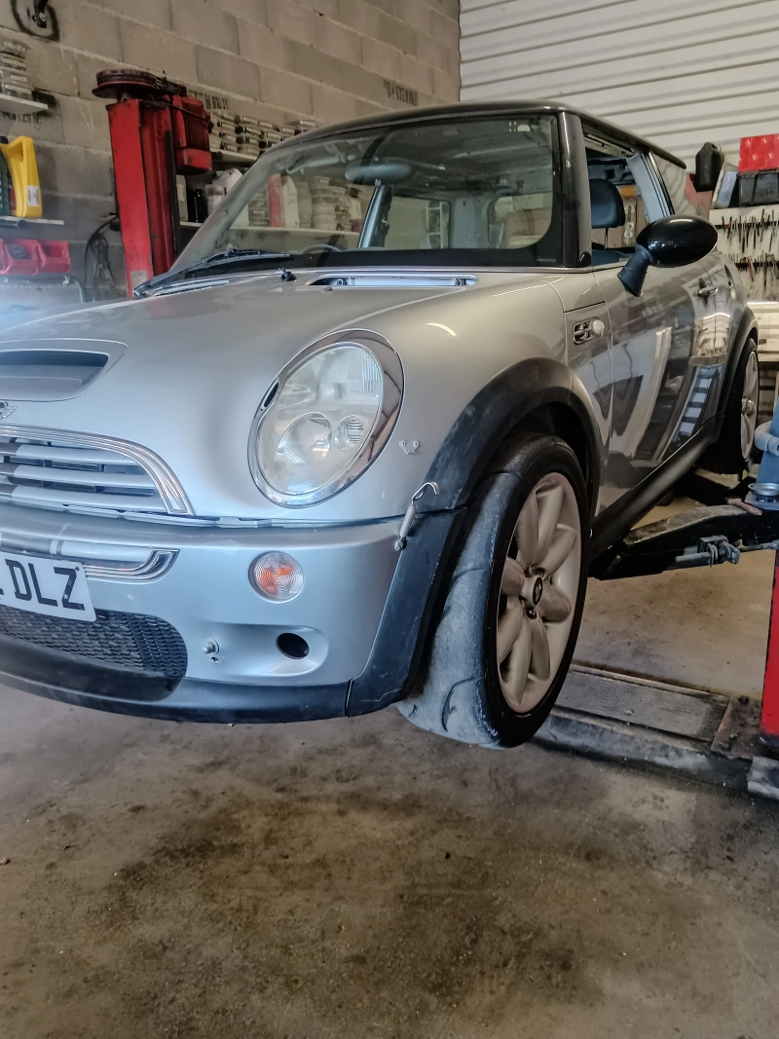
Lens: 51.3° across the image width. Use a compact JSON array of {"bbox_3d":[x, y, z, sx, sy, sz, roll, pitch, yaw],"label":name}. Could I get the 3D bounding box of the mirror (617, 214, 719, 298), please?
[{"bbox_3d":[0.698,-0.661,2.010,0.215,0.195,0.160,7,18,31],"label":"mirror"}]

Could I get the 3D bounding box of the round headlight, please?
[{"bbox_3d":[-0.107,-0.171,1.372,0.240,0.285,0.220,4,17,22],"label":"round headlight"}]

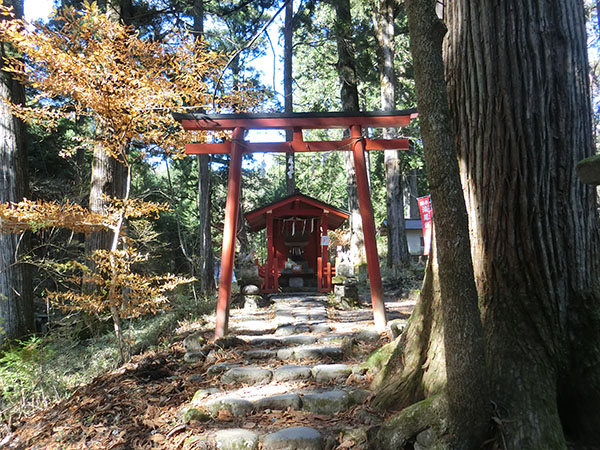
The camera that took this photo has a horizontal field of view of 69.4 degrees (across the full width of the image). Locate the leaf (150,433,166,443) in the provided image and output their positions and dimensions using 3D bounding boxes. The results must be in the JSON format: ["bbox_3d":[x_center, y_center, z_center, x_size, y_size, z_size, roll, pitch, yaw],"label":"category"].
[{"bbox_3d":[-0.967,1.446,2.949,0.100,0.025,0.075,-1,-7,0],"label":"leaf"}]

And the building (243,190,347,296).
[{"bbox_3d":[-0.116,0.654,13.015,2.805,2.692,3.000,-1,-7,-1],"label":"building"}]

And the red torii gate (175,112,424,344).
[{"bbox_3d":[-0.007,-0.049,5.848,3.299,3.036,0.330,-1,-7,2],"label":"red torii gate"}]

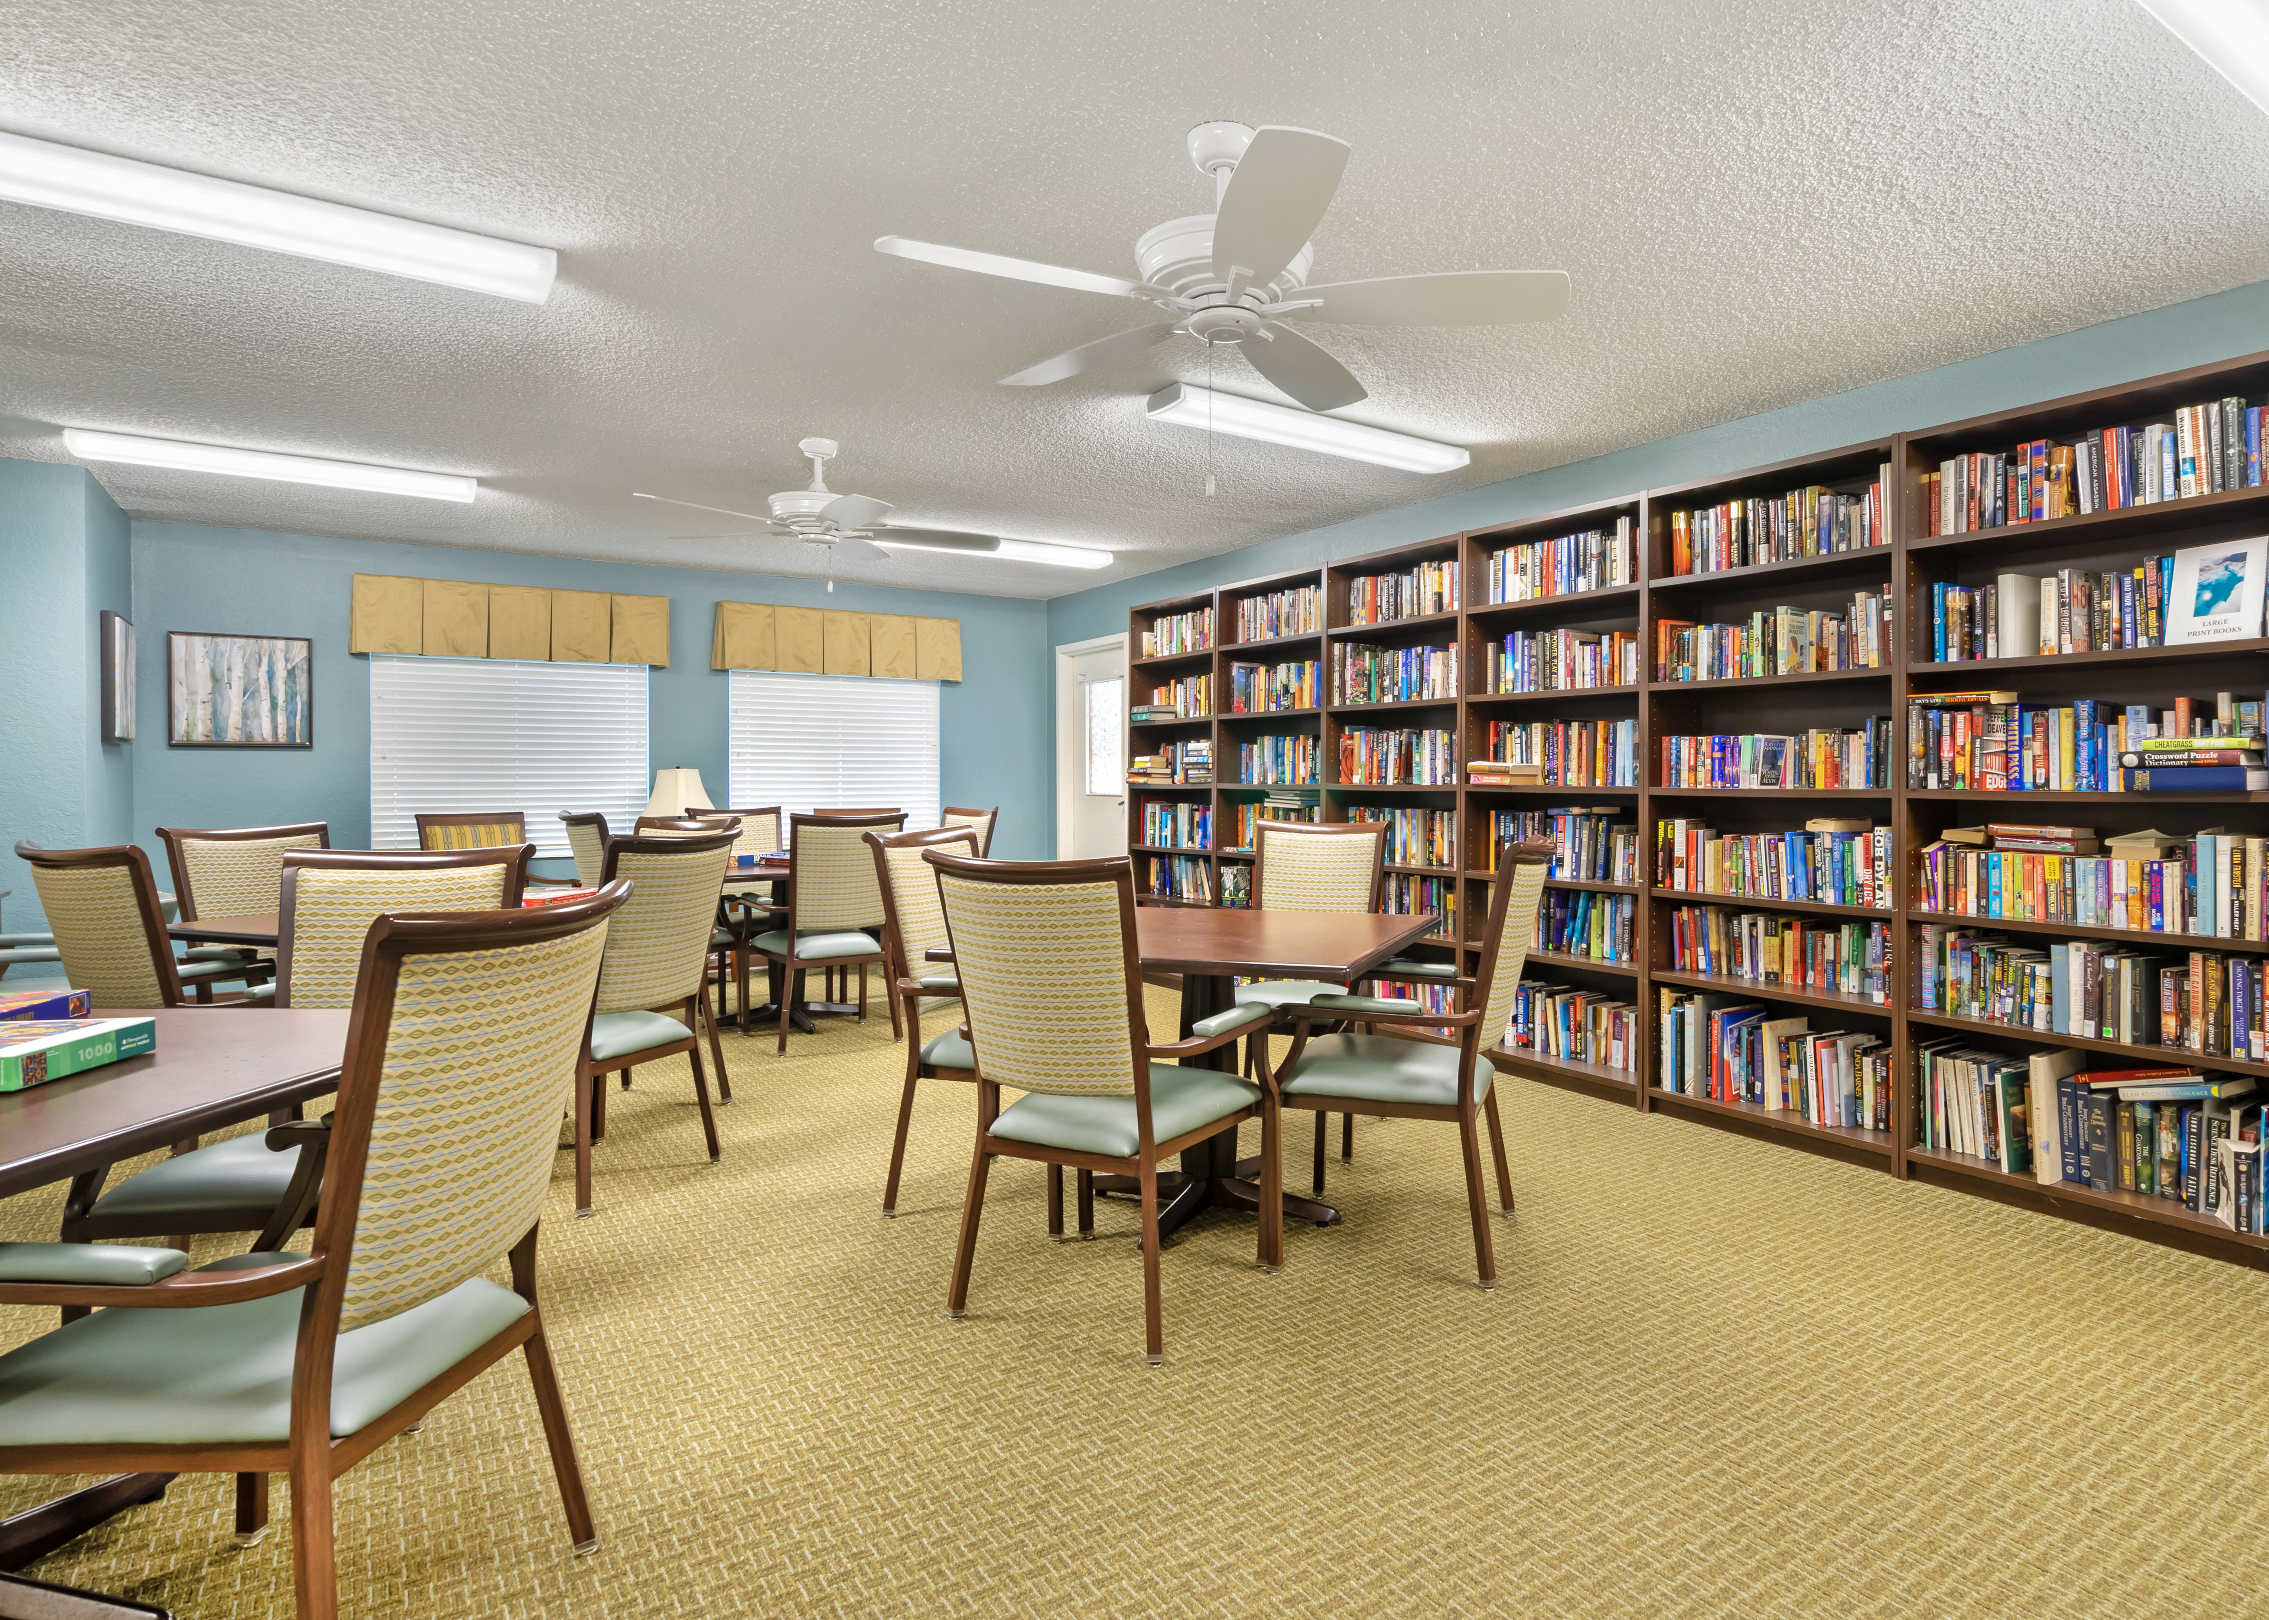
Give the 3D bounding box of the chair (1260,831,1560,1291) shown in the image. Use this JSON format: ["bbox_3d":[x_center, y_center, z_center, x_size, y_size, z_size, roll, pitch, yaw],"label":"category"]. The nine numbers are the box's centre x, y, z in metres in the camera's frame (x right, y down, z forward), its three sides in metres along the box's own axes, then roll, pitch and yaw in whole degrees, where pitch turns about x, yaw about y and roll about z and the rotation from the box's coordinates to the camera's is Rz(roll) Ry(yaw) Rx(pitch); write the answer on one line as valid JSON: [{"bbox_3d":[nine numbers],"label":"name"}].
[{"bbox_3d":[0.689,0.574,2.710,0.623,0.998,0.552,1,2,22],"label":"chair"}]

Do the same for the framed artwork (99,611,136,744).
[{"bbox_3d":[-4.484,-0.559,4.767,0.045,0.560,0.540,-1,1,-36],"label":"framed artwork"}]

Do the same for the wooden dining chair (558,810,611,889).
[{"bbox_3d":[-2.160,0.524,4.839,0.620,0.985,0.600,-1,1,-44],"label":"wooden dining chair"}]

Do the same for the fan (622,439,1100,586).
[{"bbox_3d":[-1.157,-1.133,3.940,1.304,0.435,1.241,-1,2,-32],"label":"fan"}]

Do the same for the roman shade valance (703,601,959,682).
[{"bbox_3d":[-1.795,-1.010,6.677,1.507,0.400,0.170,-1,1,-30],"label":"roman shade valance"}]

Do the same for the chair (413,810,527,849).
[{"bbox_3d":[-3.255,0.511,5.343,0.591,0.977,0.573,-1,2,-32],"label":"chair"}]

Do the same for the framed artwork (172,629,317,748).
[{"bbox_3d":[-4.369,-0.570,5.292,0.554,0.557,0.040,-1,1,-30],"label":"framed artwork"}]

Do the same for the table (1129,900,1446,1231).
[{"bbox_3d":[0.190,0.698,2.920,1.040,0.735,1.040,0,1,22],"label":"table"}]

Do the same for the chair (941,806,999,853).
[{"bbox_3d":[-1.142,0.494,5.563,0.608,0.998,0.567,-1,2,-37],"label":"chair"}]

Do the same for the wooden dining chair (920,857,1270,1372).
[{"bbox_3d":[-0.069,0.583,2.396,0.595,0.998,0.579,1,2,29],"label":"wooden dining chair"}]

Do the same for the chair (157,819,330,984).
[{"bbox_3d":[-2.655,0.554,3.449,0.619,0.998,0.556,1,2,27],"label":"chair"}]

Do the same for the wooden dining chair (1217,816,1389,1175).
[{"bbox_3d":[0.536,0.556,3.590,0.600,0.985,0.620,1,1,26],"label":"wooden dining chair"}]

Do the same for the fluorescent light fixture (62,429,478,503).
[{"bbox_3d":[-3.299,-1.320,4.207,1.249,0.075,0.207,-1,2,-32],"label":"fluorescent light fixture"}]

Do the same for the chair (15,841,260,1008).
[{"bbox_3d":[-2.428,0.575,2.849,0.600,0.985,0.620,0,1,23],"label":"chair"}]

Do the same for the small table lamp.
[{"bbox_3d":[-2.519,0.060,5.970,0.390,0.600,0.390,-1,1,-30],"label":"small table lamp"}]

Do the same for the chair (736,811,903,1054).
[{"bbox_3d":[-1.361,0.526,4.780,0.600,0.985,0.620,-1,1,-33],"label":"chair"}]

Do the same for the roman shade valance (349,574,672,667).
[{"bbox_3d":[-3.339,-0.998,5.861,1.488,0.414,0.138,-1,2,-32],"label":"roman shade valance"}]

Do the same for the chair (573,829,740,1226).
[{"bbox_3d":[-1.534,0.568,3.107,0.620,0.985,0.600,0,1,20],"label":"chair"}]

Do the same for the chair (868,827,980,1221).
[{"bbox_3d":[-0.321,0.567,2.972,0.620,0.998,0.555,1,2,26],"label":"chair"}]

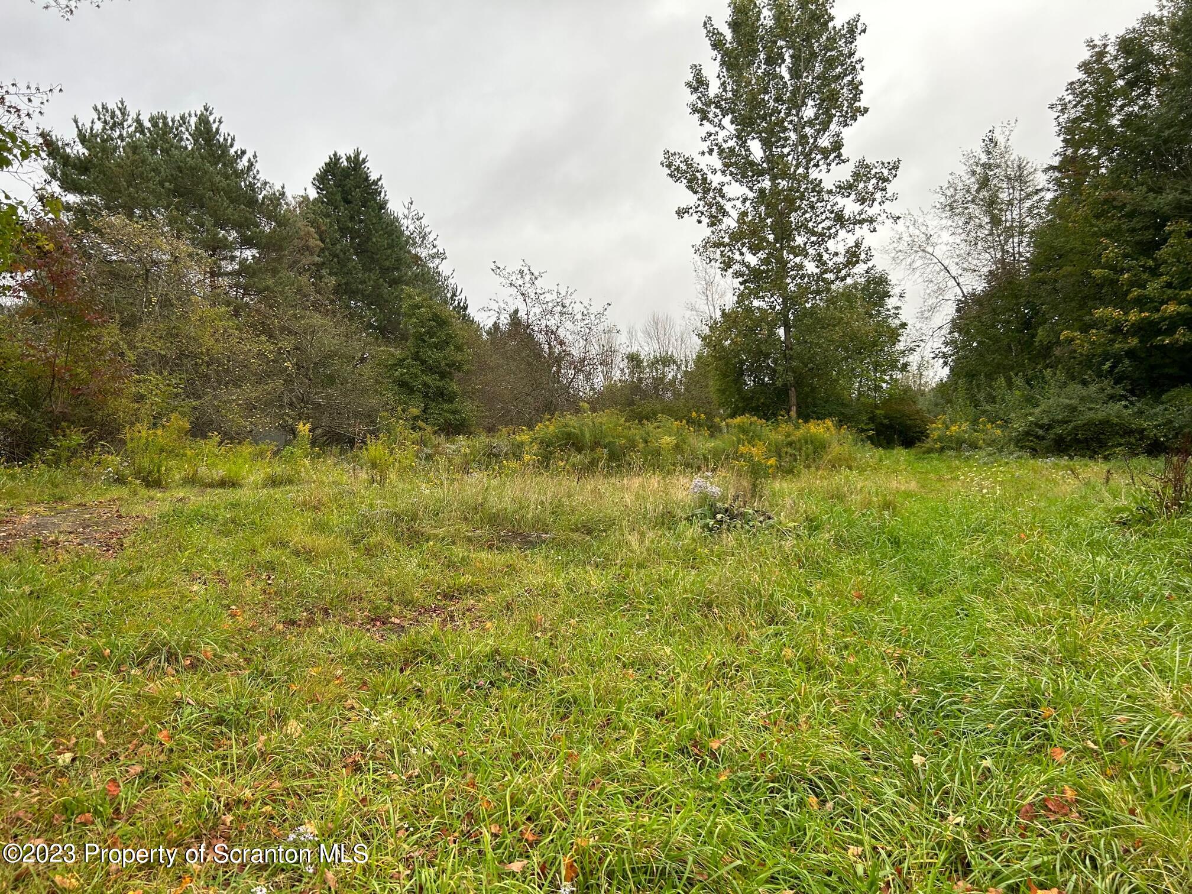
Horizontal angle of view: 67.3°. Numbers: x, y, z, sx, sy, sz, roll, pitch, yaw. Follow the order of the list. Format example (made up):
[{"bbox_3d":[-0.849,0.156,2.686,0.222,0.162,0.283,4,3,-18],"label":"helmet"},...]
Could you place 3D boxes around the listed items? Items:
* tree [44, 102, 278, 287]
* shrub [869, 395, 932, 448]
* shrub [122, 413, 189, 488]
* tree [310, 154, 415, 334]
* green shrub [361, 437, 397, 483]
[{"bbox_3d":[-15.074,-6.152,31.259,8.000,11.600,7.200,0,3,0],"label":"tree"},{"bbox_3d":[9.864,-0.830,29.038,2.000,1.689,2.000,0,3,0],"label":"shrub"},{"bbox_3d":[-7.512,0.063,15.327,1.120,1.225,1.000,0,3,0],"label":"shrub"},{"bbox_3d":[-8.633,-5.522,33.244,4.300,10.900,4.300,0,3,0],"label":"tree"},{"bbox_3d":[-3.716,0.222,15.319,0.600,0.843,0.580,0,3,0],"label":"green shrub"}]

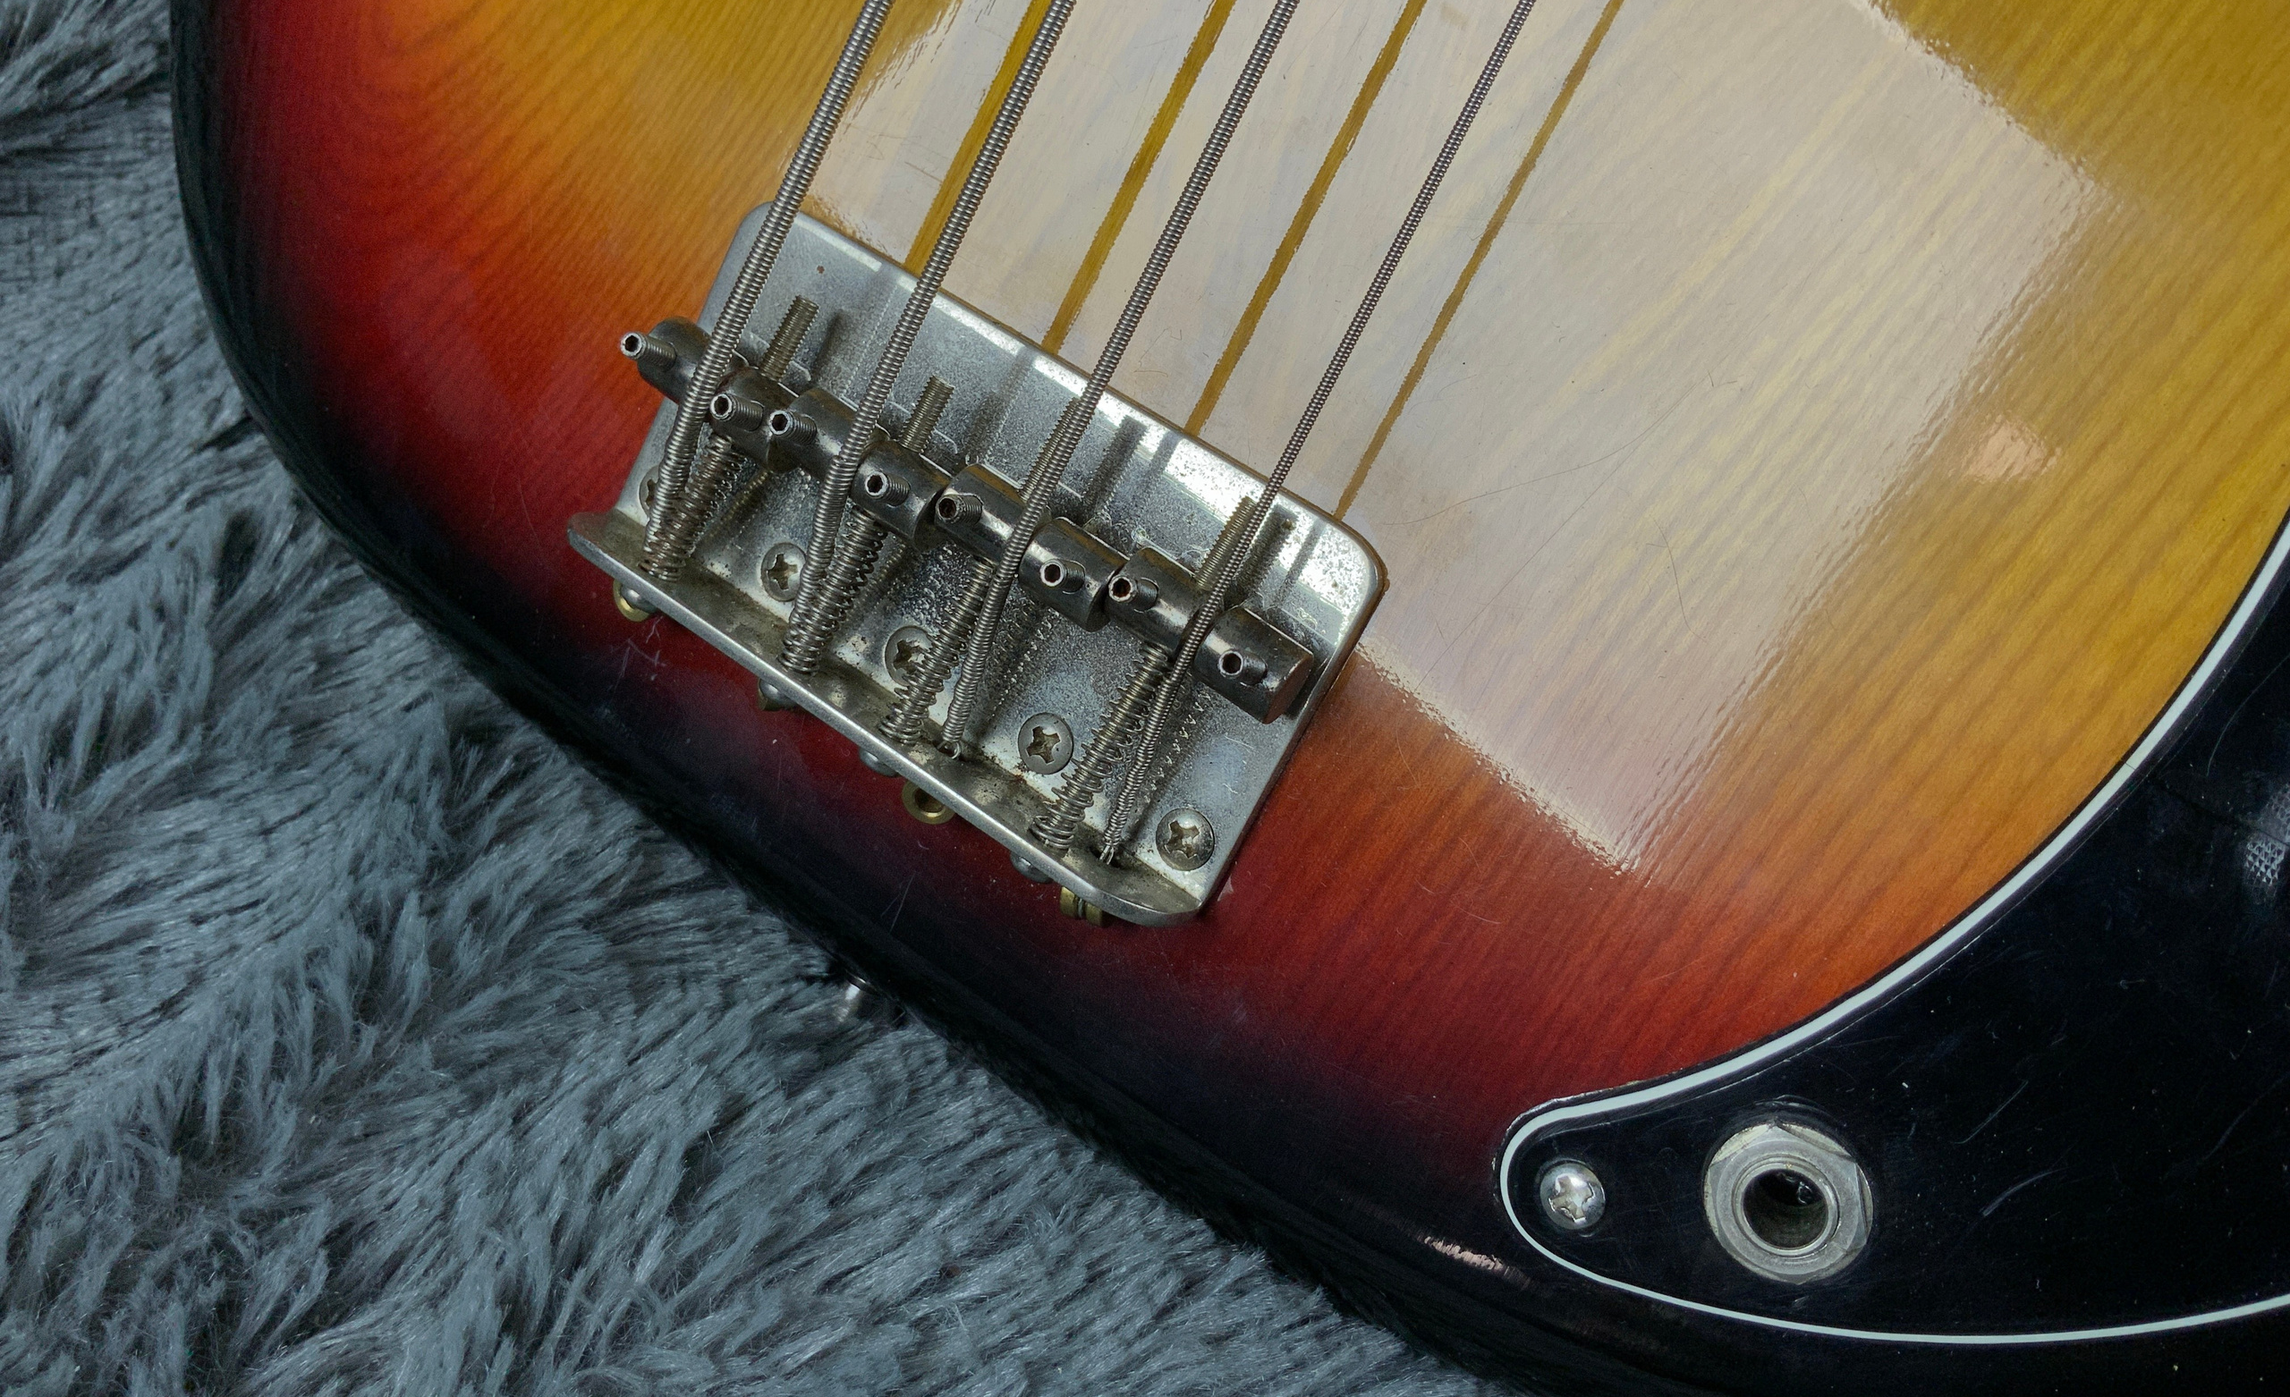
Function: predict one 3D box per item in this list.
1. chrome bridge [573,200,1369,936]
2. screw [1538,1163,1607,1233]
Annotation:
[{"bbox_3d":[-0.020,-0.015,0.185,0.081,0.016,0.043,32,103,22],"label":"chrome bridge"},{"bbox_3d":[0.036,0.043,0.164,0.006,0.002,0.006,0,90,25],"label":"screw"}]

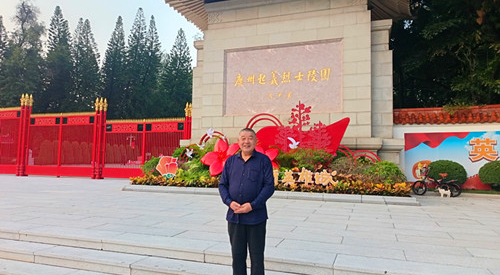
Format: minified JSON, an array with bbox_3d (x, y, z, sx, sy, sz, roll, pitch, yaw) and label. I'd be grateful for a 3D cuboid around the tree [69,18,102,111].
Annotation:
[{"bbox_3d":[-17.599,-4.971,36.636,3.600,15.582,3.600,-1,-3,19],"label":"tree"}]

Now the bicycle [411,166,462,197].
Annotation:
[{"bbox_3d":[5.484,1.281,10.172,1.290,0.879,0.480,-1,-3,25],"label":"bicycle"}]

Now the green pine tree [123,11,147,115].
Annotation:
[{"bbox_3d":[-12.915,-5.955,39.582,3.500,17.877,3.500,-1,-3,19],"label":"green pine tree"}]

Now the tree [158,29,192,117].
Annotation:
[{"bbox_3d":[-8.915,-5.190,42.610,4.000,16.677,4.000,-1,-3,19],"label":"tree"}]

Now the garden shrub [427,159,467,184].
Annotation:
[{"bbox_3d":[6.300,1.211,11.059,1.115,0.953,1.200,-1,-3,19],"label":"garden shrub"}]

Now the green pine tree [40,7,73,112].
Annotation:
[{"bbox_3d":[-19.478,-5.259,34.627,3.600,15.949,3.600,-1,-3,19],"label":"green pine tree"}]

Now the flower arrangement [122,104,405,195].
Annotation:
[{"bbox_3d":[0.428,0.291,10.928,8.200,2.771,2.250,-1,-3,19],"label":"flower arrangement"}]

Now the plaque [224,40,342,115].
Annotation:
[{"bbox_3d":[1.099,-2.079,12.459,4.347,2.516,0.150,-1,-3,19],"label":"plaque"}]

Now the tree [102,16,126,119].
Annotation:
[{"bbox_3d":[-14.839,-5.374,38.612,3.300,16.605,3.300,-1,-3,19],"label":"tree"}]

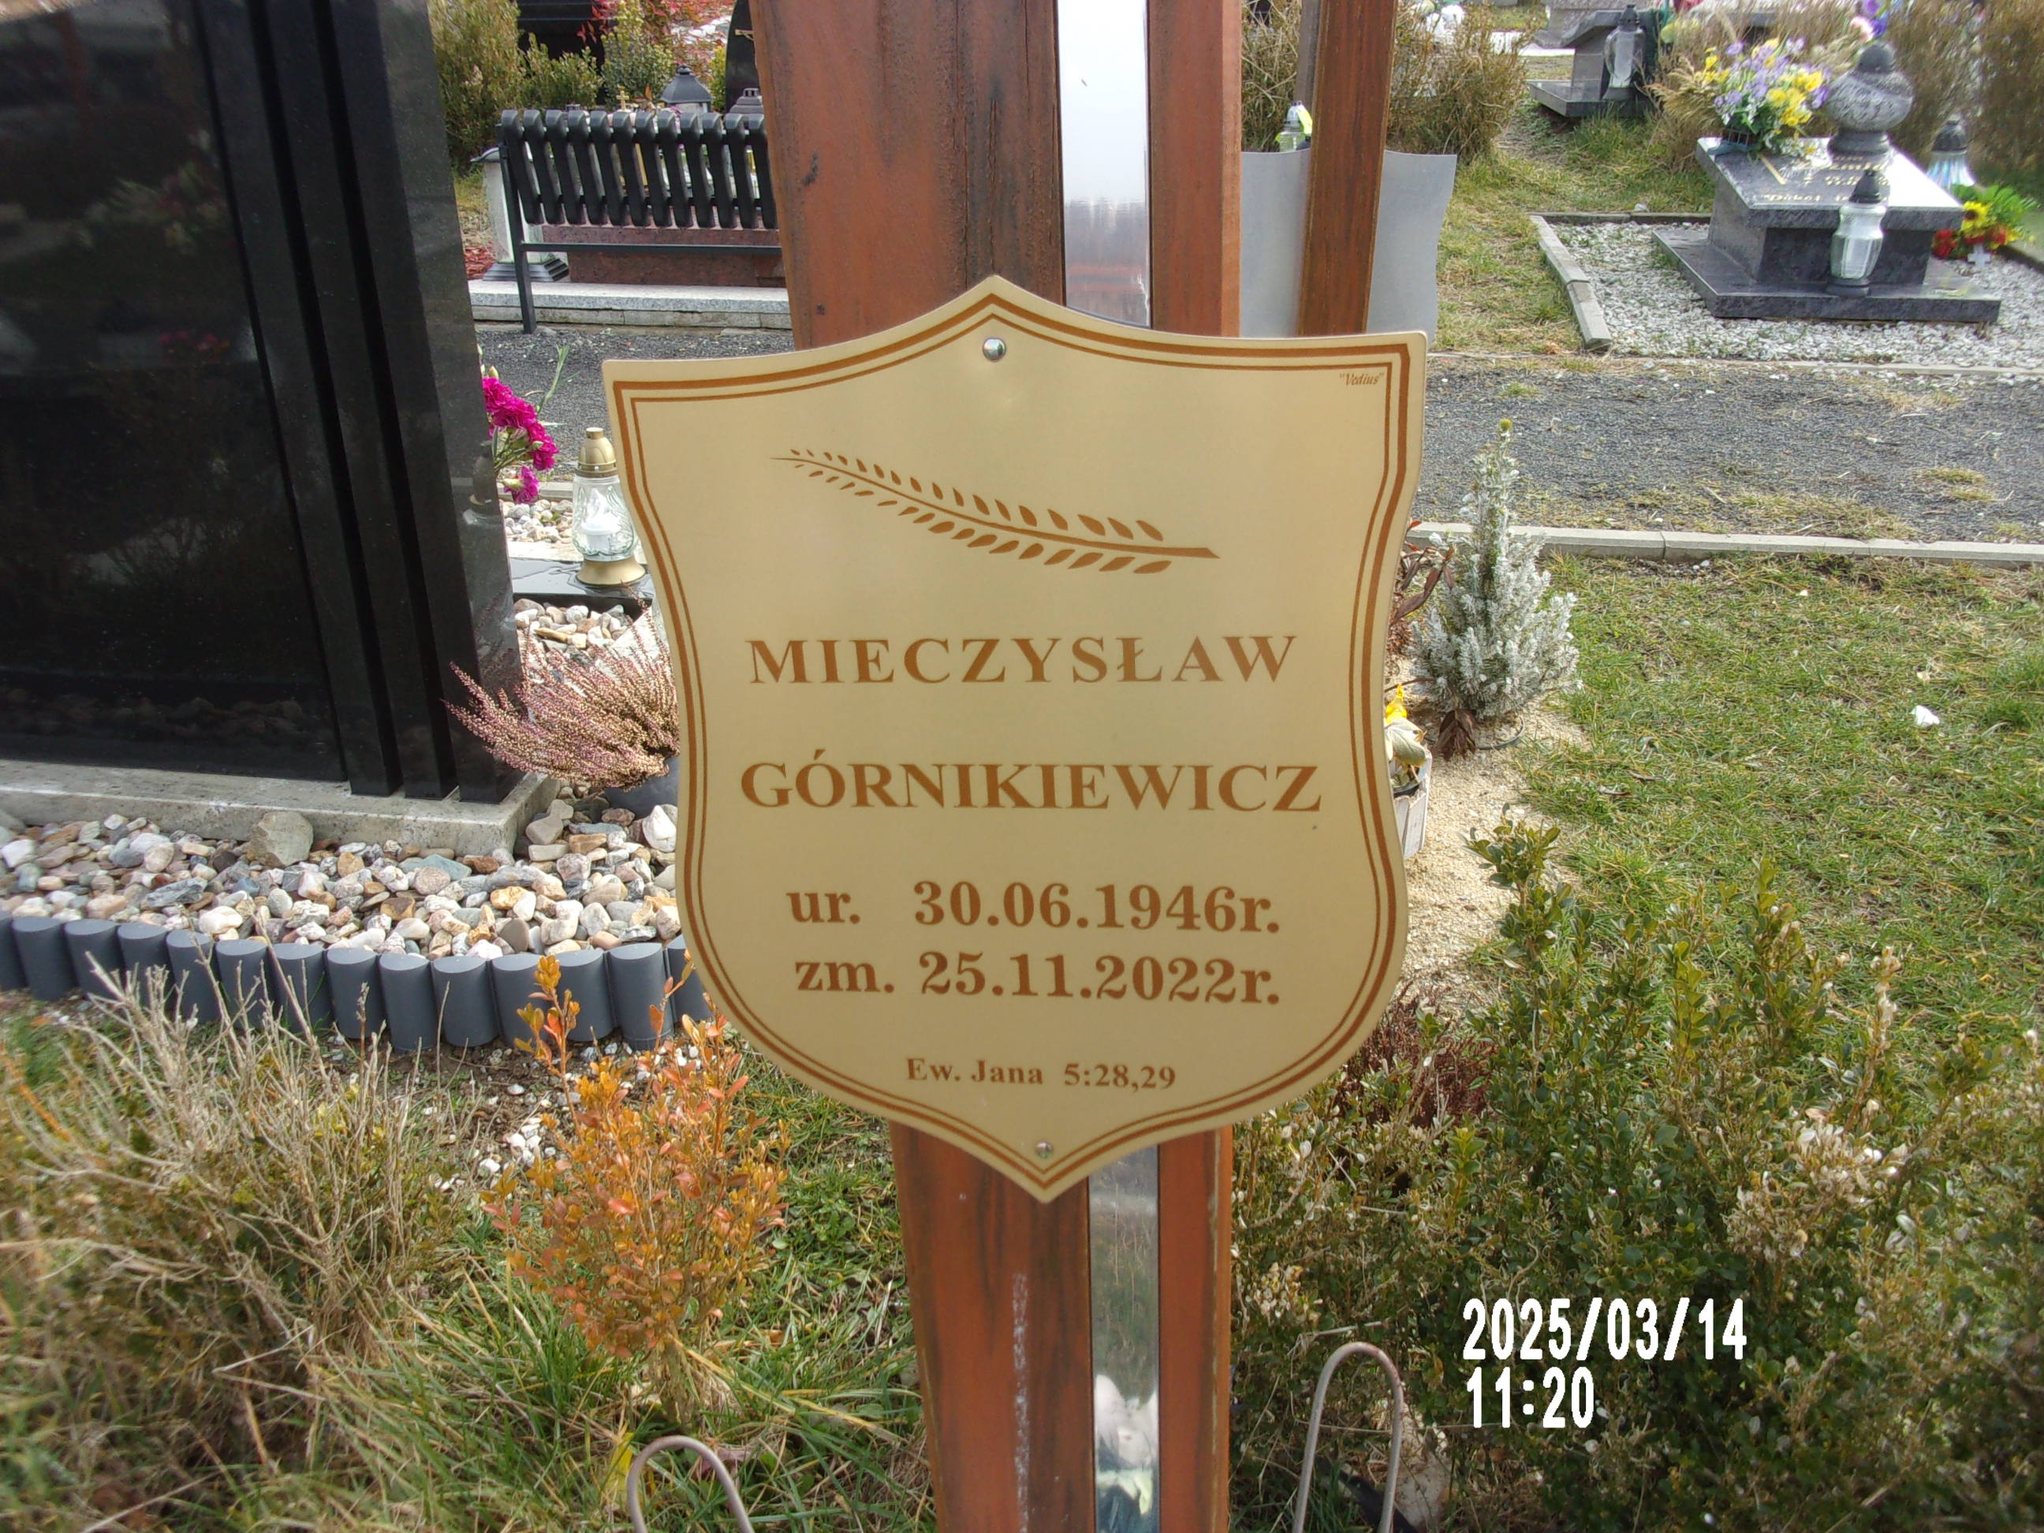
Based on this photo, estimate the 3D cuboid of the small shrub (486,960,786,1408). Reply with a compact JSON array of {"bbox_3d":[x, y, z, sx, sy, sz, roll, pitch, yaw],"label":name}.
[{"bbox_3d":[-0.356,0.394,1.520,0.250,0.450,0.240,4,27,8],"label":"small shrub"}]

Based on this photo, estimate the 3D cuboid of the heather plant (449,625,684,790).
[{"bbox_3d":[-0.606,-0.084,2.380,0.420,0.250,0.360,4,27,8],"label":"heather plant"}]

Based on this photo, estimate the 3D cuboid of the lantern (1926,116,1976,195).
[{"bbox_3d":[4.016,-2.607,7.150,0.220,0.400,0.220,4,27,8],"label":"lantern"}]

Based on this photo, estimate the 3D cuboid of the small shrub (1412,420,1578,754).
[{"bbox_3d":[0.863,-0.320,2.920,0.290,0.560,0.280,0,28,0],"label":"small shrub"}]

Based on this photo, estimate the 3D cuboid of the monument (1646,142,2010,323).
[{"bbox_3d":[3.098,-2.052,6.304,0.980,0.490,1.100,4,27,8],"label":"monument"}]

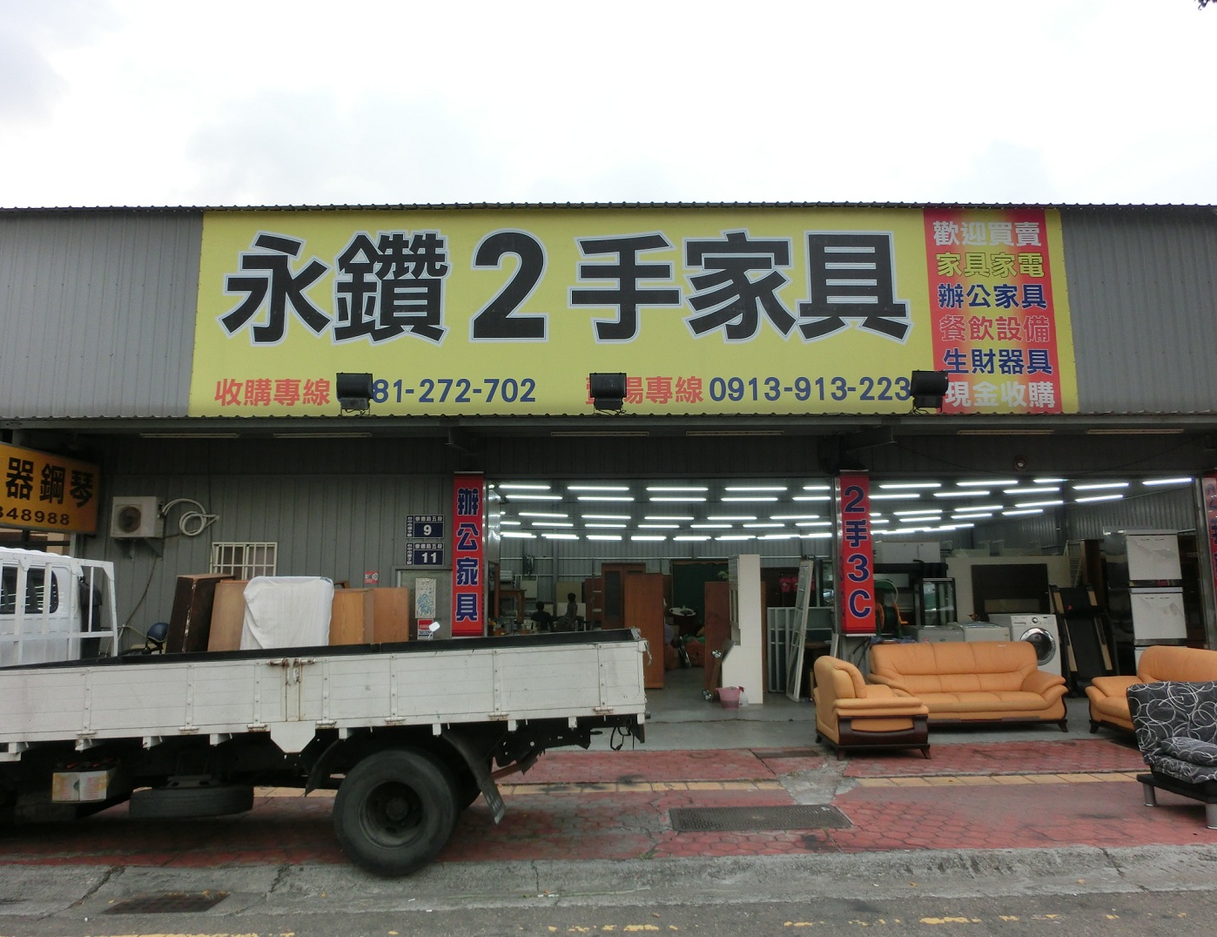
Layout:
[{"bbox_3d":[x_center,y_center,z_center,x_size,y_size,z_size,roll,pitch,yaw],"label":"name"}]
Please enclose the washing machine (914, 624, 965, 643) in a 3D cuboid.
[{"bbox_3d":[4.170,2.523,11.084,0.584,0.976,0.580,0,-9,-1],"label":"washing machine"}]

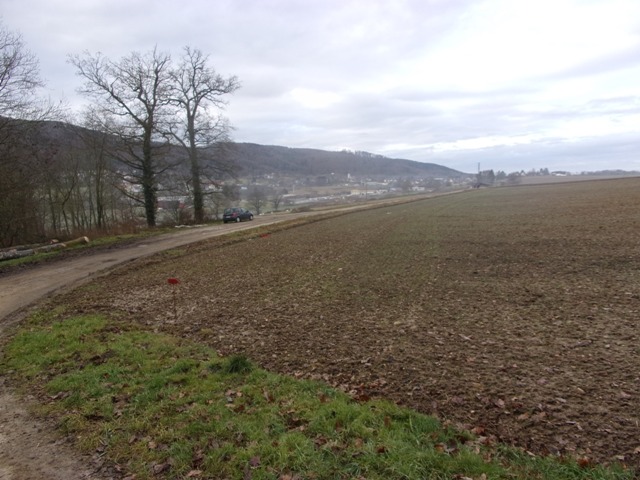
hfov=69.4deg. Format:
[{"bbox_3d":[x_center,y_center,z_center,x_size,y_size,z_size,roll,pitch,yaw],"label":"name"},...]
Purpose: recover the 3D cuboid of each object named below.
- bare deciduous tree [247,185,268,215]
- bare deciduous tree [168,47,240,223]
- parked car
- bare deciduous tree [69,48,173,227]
[{"bbox_3d":[-14.138,-9.033,104.554,5.000,6.990,5.000,0,7,0],"label":"bare deciduous tree"},{"bbox_3d":[-11.350,-10.161,45.419,7.000,16.940,6.800,0,7,0],"label":"bare deciduous tree"},{"bbox_3d":[-8.134,-2.474,46.300,1.680,1.430,3.850,3,8,21],"label":"parked car"},{"bbox_3d":[-17.786,-8.947,41.207,9.200,15.560,8.500,0,7,0],"label":"bare deciduous tree"}]

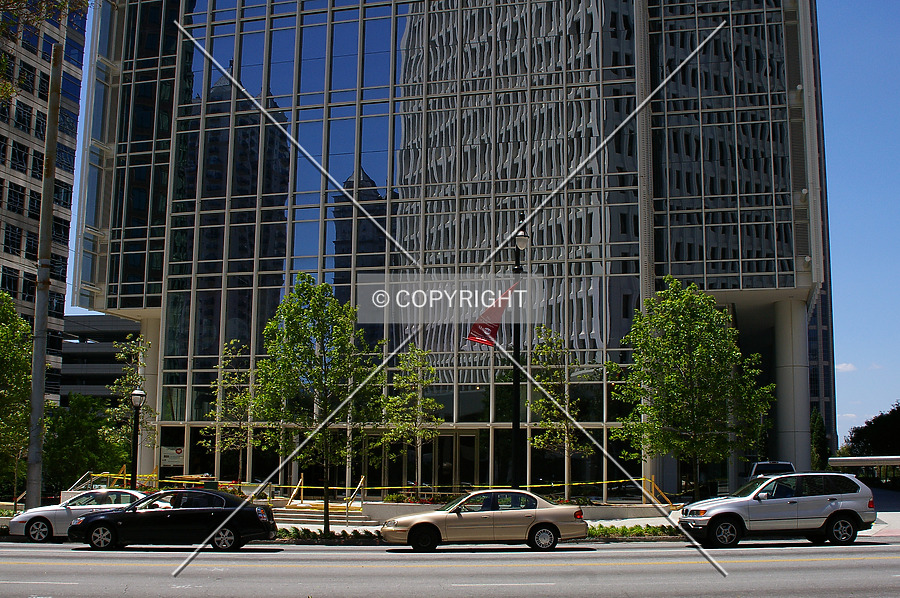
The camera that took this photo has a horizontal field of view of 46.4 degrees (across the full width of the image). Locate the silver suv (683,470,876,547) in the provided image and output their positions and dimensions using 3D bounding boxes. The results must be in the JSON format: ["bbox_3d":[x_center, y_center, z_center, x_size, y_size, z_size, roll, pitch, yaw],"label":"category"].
[{"bbox_3d":[8.135,5.290,26.235,4.670,1.710,1.870,1,-10,-1],"label":"silver suv"}]

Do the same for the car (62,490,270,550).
[{"bbox_3d":[-6.494,5.219,24.925,4.860,1.470,1.790,1,-10,-1],"label":"car"}]

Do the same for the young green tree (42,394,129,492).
[{"bbox_3d":[-18.952,7.801,55.000,4.700,5.700,4.500,1,-10,0],"label":"young green tree"}]

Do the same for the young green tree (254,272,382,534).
[{"bbox_3d":[-3.751,2.903,29.940,3.651,7.460,3.651,1,-10,0],"label":"young green tree"}]

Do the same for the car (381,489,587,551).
[{"bbox_3d":[0.759,5.146,24.500,4.840,1.420,1.760,1,-10,-2],"label":"car"}]

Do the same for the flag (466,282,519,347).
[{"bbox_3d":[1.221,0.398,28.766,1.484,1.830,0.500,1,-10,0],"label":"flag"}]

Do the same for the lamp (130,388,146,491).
[{"bbox_3d":[-8.723,4.422,29.300,0.420,4.000,0.420,1,-10,0],"label":"lamp"}]

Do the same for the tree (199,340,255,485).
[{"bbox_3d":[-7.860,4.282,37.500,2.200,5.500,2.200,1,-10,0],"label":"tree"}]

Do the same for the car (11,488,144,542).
[{"bbox_3d":[-8.789,5.676,27.400,4.850,1.430,1.810,1,-10,-2],"label":"car"}]

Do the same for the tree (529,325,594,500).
[{"bbox_3d":[4.112,4.139,38.676,2.434,6.467,2.434,1,-10,0],"label":"tree"}]

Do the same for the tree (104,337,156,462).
[{"bbox_3d":[-11.583,4.178,38.000,2.200,5.700,2.200,1,-10,0],"label":"tree"}]

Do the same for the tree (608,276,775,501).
[{"bbox_3d":[7.025,2.931,30.467,4.833,7.309,4.592,1,-10,0],"label":"tree"}]

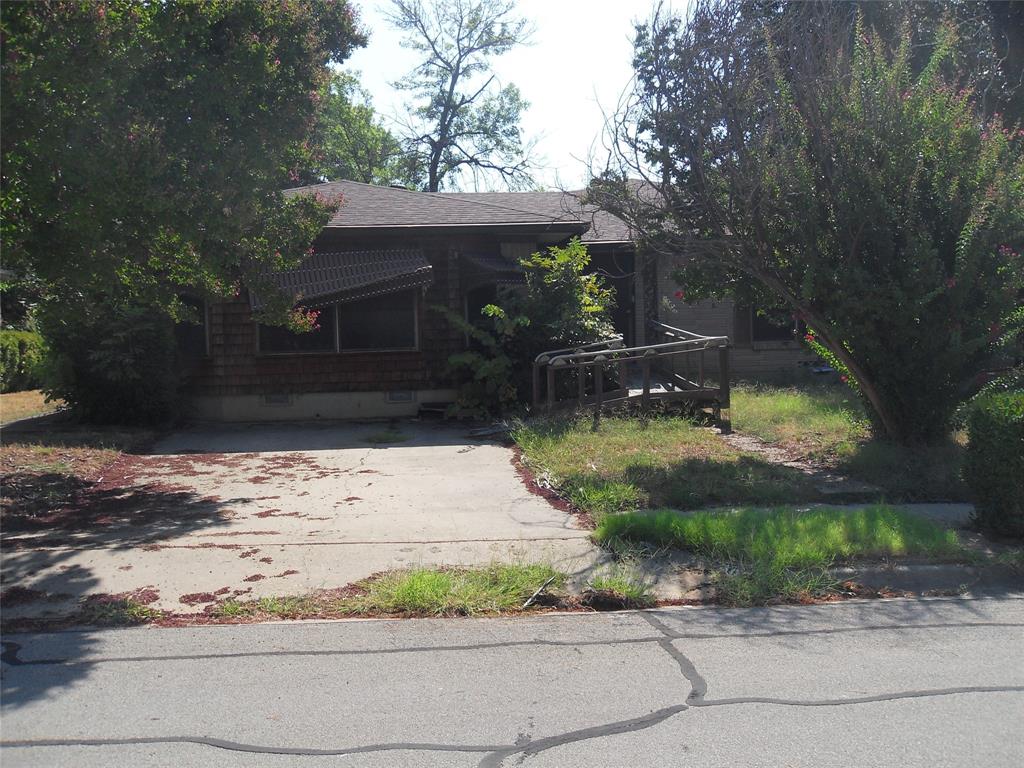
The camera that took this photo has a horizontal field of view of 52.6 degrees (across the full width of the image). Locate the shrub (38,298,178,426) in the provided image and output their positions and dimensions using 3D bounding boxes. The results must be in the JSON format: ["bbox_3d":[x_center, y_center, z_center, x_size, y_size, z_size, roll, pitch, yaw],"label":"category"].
[{"bbox_3d":[-6.609,-0.353,17.000,2.200,2.080,2.000,-1,1,-3],"label":"shrub"}]

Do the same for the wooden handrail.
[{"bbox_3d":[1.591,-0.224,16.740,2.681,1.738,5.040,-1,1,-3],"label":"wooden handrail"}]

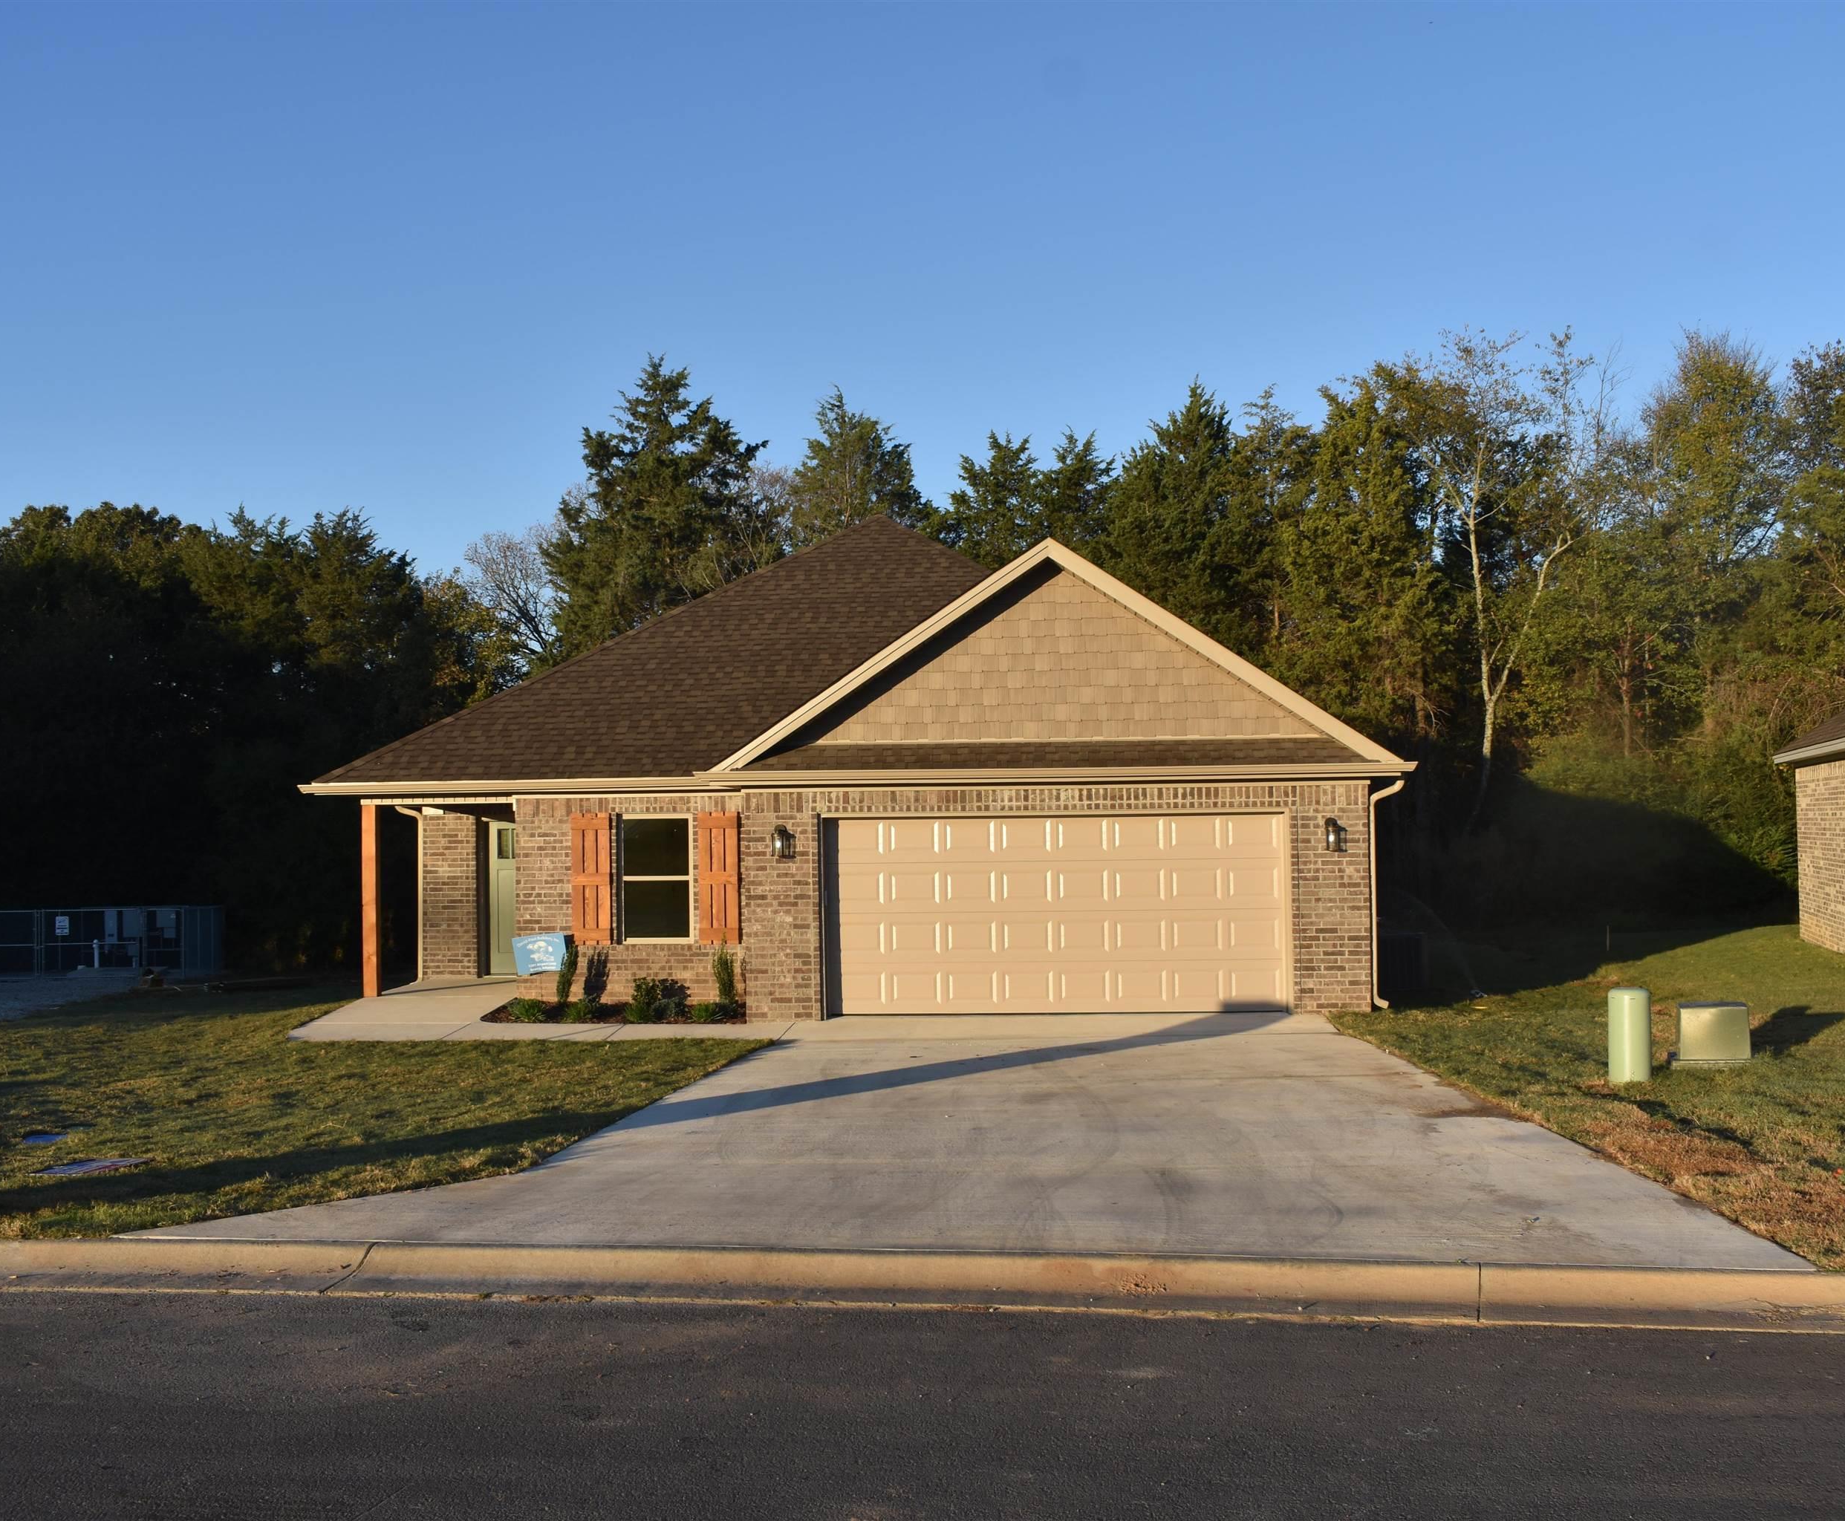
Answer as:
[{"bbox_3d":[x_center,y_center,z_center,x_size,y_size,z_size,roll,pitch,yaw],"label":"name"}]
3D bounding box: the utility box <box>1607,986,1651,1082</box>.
[{"bbox_3d":[5.062,1.959,12.267,0.296,0.687,0.296,-1,-2,3],"label":"utility box"}]

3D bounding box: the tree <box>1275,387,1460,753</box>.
[{"bbox_3d":[9.015,-2.217,34.340,4.000,10.962,4.000,-1,-2,3],"label":"tree"}]

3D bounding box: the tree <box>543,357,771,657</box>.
[{"bbox_3d":[-5.898,-2.633,38.312,5.200,12.878,5.200,-1,-2,3],"label":"tree"}]

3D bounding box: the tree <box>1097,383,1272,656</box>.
[{"bbox_3d":[5.851,-2.347,36.830,4.200,11.663,4.200,-1,-2,3],"label":"tree"}]

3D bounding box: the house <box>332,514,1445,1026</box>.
[{"bbox_3d":[-0.660,-0.365,25.686,12.396,6.617,15.600,-1,-2,3],"label":"house"}]

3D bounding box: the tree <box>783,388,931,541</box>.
[{"bbox_3d":[-1.560,-2.652,42.307,4.400,13.218,4.400,-1,-2,3],"label":"tree"}]

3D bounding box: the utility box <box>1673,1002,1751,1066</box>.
[{"bbox_3d":[5.907,2.068,13.014,0.579,0.486,0.450,-1,-2,5],"label":"utility box"}]

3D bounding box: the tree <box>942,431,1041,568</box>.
[{"bbox_3d":[1.858,-1.991,39.833,3.300,11.449,3.300,-1,-2,3],"label":"tree"}]

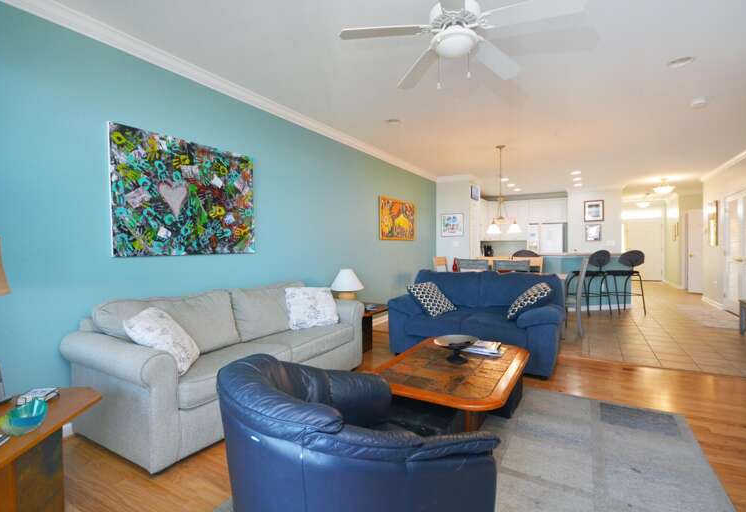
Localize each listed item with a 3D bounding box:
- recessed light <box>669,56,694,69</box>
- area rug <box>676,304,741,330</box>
[{"bbox_3d":[2.480,-1.547,2.919,0.190,0.025,0.190,0,2,31],"label":"recessed light"},{"bbox_3d":[5.733,1.001,6.161,0.660,0.010,2.500,0,2,31],"label":"area rug"}]

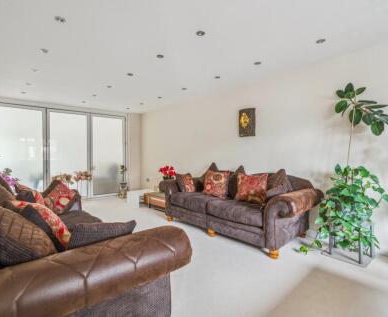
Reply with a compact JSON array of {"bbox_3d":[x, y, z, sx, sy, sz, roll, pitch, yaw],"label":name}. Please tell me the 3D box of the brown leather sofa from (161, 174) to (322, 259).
[{"bbox_3d":[0.520,0.630,3.170,0.959,0.818,2.300,-1,1,-44],"label":"brown leather sofa"}]

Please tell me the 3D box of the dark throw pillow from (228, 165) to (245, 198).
[{"bbox_3d":[0.699,0.351,3.149,0.480,0.480,0.180,1,-27,46],"label":"dark throw pillow"}]

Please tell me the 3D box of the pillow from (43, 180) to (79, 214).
[{"bbox_3d":[-1.409,0.410,2.243,0.160,0.390,0.410,-29,-4,9],"label":"pillow"}]

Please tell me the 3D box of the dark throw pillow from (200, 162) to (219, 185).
[{"bbox_3d":[0.316,0.320,3.552,0.480,0.480,0.180,1,-27,46],"label":"dark throw pillow"}]

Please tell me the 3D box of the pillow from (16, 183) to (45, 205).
[{"bbox_3d":[-1.338,0.416,1.860,0.160,0.430,0.440,-40,24,-30],"label":"pillow"}]

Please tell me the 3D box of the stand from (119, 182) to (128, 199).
[{"bbox_3d":[-1.845,0.821,5.519,0.240,0.420,0.240,-1,1,-44],"label":"stand"}]

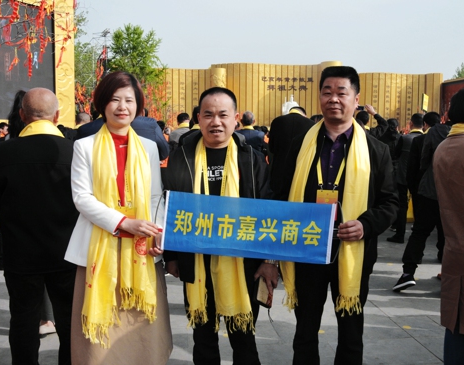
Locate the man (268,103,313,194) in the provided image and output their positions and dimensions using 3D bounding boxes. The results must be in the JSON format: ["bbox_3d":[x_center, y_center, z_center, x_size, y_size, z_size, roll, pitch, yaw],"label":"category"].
[{"bbox_3d":[0.648,0.088,5.028,0.540,1.718,0.380,1,5,6],"label":"man"}]

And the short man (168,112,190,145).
[{"bbox_3d":[-0.649,-0.083,6.821,0.480,1.716,0.320,0,5,-3],"label":"short man"}]

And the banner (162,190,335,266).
[{"bbox_3d":[0.065,0.172,1.930,0.647,0.234,0.020,6,5,1],"label":"banner"}]

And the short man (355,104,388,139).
[{"bbox_3d":[1.675,-0.091,6.518,0.600,1.819,0.420,0,5,-3],"label":"short man"}]

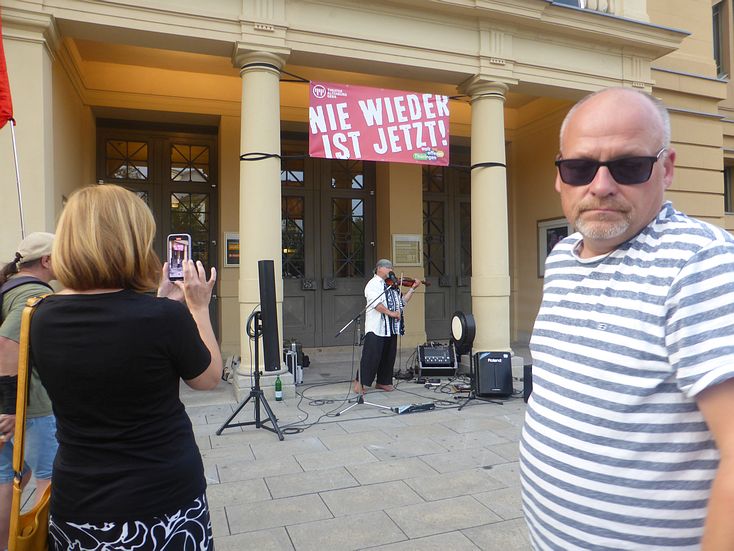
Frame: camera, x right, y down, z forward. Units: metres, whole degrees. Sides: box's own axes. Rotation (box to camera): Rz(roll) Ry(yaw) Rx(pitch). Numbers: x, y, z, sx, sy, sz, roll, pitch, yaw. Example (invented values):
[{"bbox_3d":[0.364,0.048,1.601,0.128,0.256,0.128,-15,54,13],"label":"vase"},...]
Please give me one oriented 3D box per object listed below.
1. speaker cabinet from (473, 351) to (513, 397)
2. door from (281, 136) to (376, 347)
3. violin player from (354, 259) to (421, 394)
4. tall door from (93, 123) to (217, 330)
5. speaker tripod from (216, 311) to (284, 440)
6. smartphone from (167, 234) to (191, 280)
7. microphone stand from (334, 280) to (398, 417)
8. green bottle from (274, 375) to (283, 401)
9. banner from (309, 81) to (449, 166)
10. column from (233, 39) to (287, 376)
[{"bbox_3d":[1.531,1.182,6.417,0.400,0.505,0.330,-1,0,-3],"label":"speaker cabinet"},{"bbox_3d":[-0.942,-0.642,10.270,2.393,4.053,0.120,-1,0,-20],"label":"door"},{"bbox_3d":[0.267,0.623,6.582,0.620,1.657,0.520,-1,0,30],"label":"violin player"},{"bbox_3d":[-3.631,-0.613,9.307,1.977,4.053,0.120,-1,0,-20],"label":"tall door"},{"bbox_3d":[-0.984,0.897,5.082,0.681,1.126,0.614,-1,0,17],"label":"speaker tripod"},{"bbox_3d":[-0.601,-0.056,1.700,0.076,0.153,0.011,-2,-1,9],"label":"smartphone"},{"bbox_3d":[-0.009,0.756,5.822,0.720,1.390,0.550,-1,0,-12],"label":"microphone stand"},{"bbox_3d":[-1.035,1.313,6.214,0.082,0.302,0.082,-1,0,-20],"label":"green bottle"},{"bbox_3d":[0.204,-2.006,7.106,1.980,0.981,0.030,-1,0,-20],"label":"banner"},{"bbox_3d":[-1.286,-0.685,6.509,0.630,4.021,0.630,-1,0,-20],"label":"column"}]

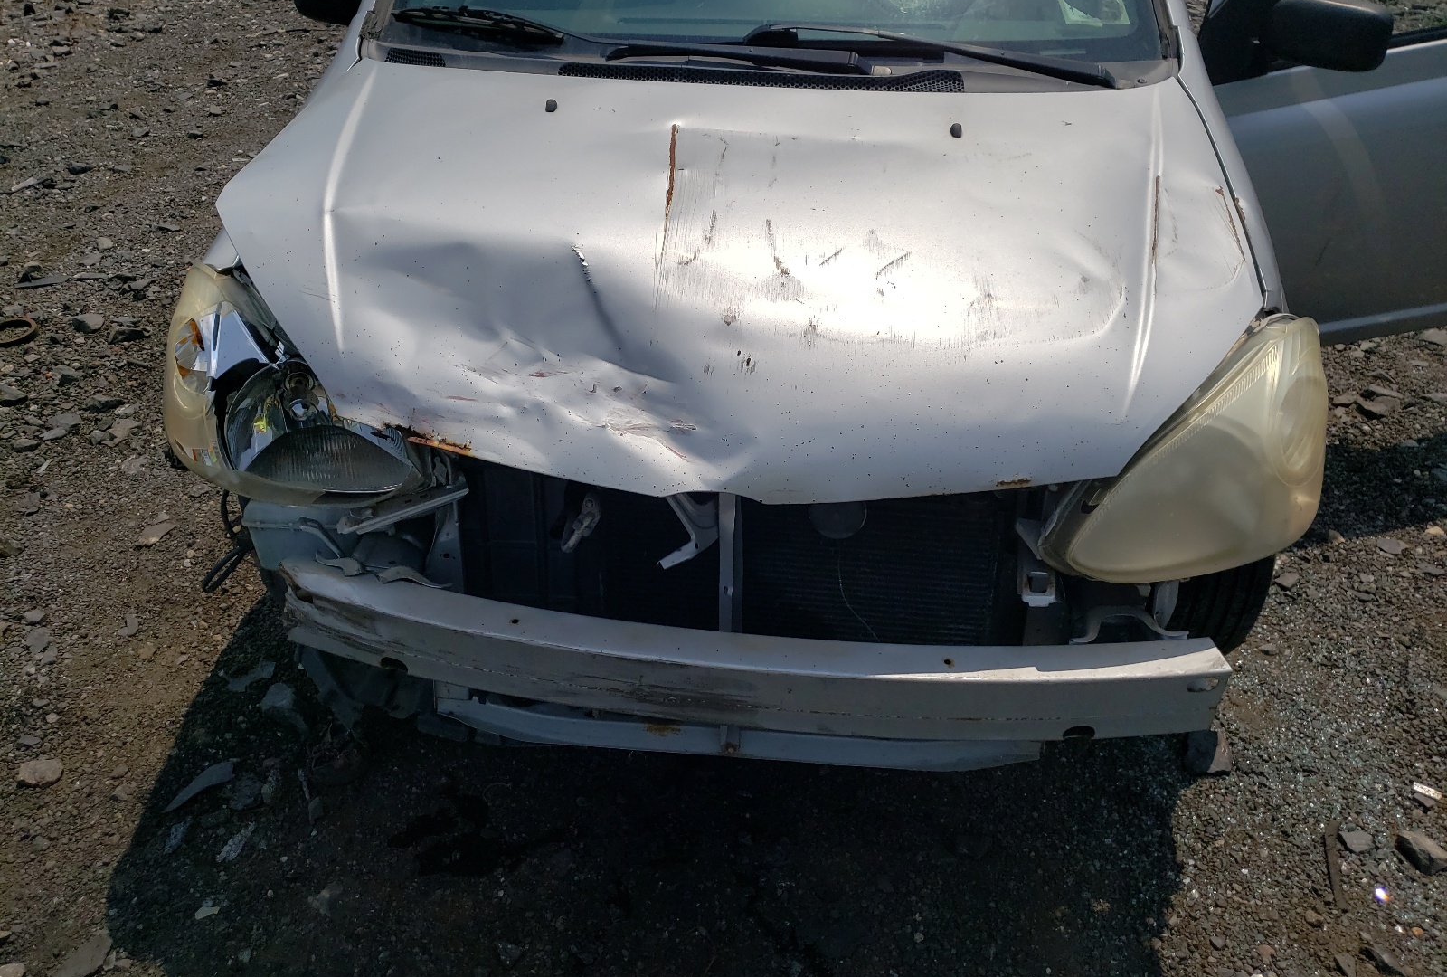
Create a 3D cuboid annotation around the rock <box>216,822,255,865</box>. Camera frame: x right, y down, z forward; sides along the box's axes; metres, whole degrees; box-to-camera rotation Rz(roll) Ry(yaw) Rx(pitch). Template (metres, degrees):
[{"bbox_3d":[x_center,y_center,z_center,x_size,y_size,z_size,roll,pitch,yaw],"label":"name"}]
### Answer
[{"bbox_3d":[-0.786,0.571,1.752,0.029,0.018,0.069,7,39,9],"label":"rock"}]

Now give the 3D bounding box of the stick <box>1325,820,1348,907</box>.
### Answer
[{"bbox_3d":[0.963,0.589,1.708,0.021,0.015,0.165,13,38,15],"label":"stick"}]

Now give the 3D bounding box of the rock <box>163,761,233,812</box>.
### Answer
[{"bbox_3d":[-0.878,0.503,1.823,0.128,0.022,0.048,-27,43,-34],"label":"rock"}]

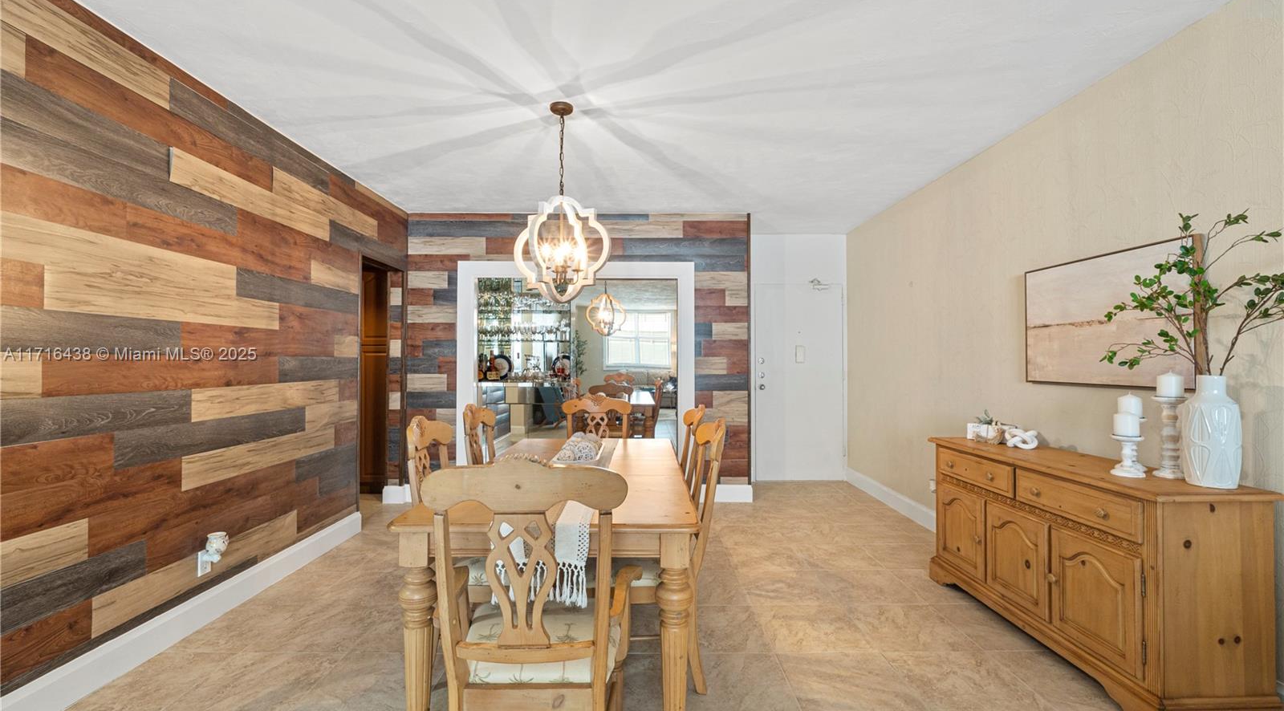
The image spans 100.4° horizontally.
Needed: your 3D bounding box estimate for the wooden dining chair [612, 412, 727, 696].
[{"bbox_3d":[0.049,0.769,2.232,0.590,1.030,0.490,0,-1,0],"label":"wooden dining chair"}]

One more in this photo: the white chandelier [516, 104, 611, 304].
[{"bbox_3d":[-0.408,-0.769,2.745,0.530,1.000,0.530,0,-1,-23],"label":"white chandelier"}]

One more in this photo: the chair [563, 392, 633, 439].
[{"bbox_3d":[-0.307,0.779,3.469,0.530,1.040,0.580,0,-1,0],"label":"chair"}]

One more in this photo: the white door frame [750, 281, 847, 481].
[{"bbox_3d":[1.645,0.269,5.622,1.010,2.100,0.100,0,-1,0],"label":"white door frame"}]

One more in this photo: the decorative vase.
[{"bbox_3d":[2.048,0.269,1.923,0.150,0.388,0.150,0,-1,0],"label":"decorative vase"}]

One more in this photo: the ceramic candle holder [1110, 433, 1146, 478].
[{"bbox_3d":[1.891,0.386,2.082,0.102,0.157,0.102,0,-1,0],"label":"ceramic candle holder"}]

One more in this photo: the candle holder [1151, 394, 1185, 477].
[{"bbox_3d":[2.028,0.312,2.056,0.100,0.305,0.100,0,-1,0],"label":"candle holder"}]

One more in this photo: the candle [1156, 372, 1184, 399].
[{"bbox_3d":[2.028,0.115,2.058,0.077,0.094,0.077,0,-1,0],"label":"candle"}]

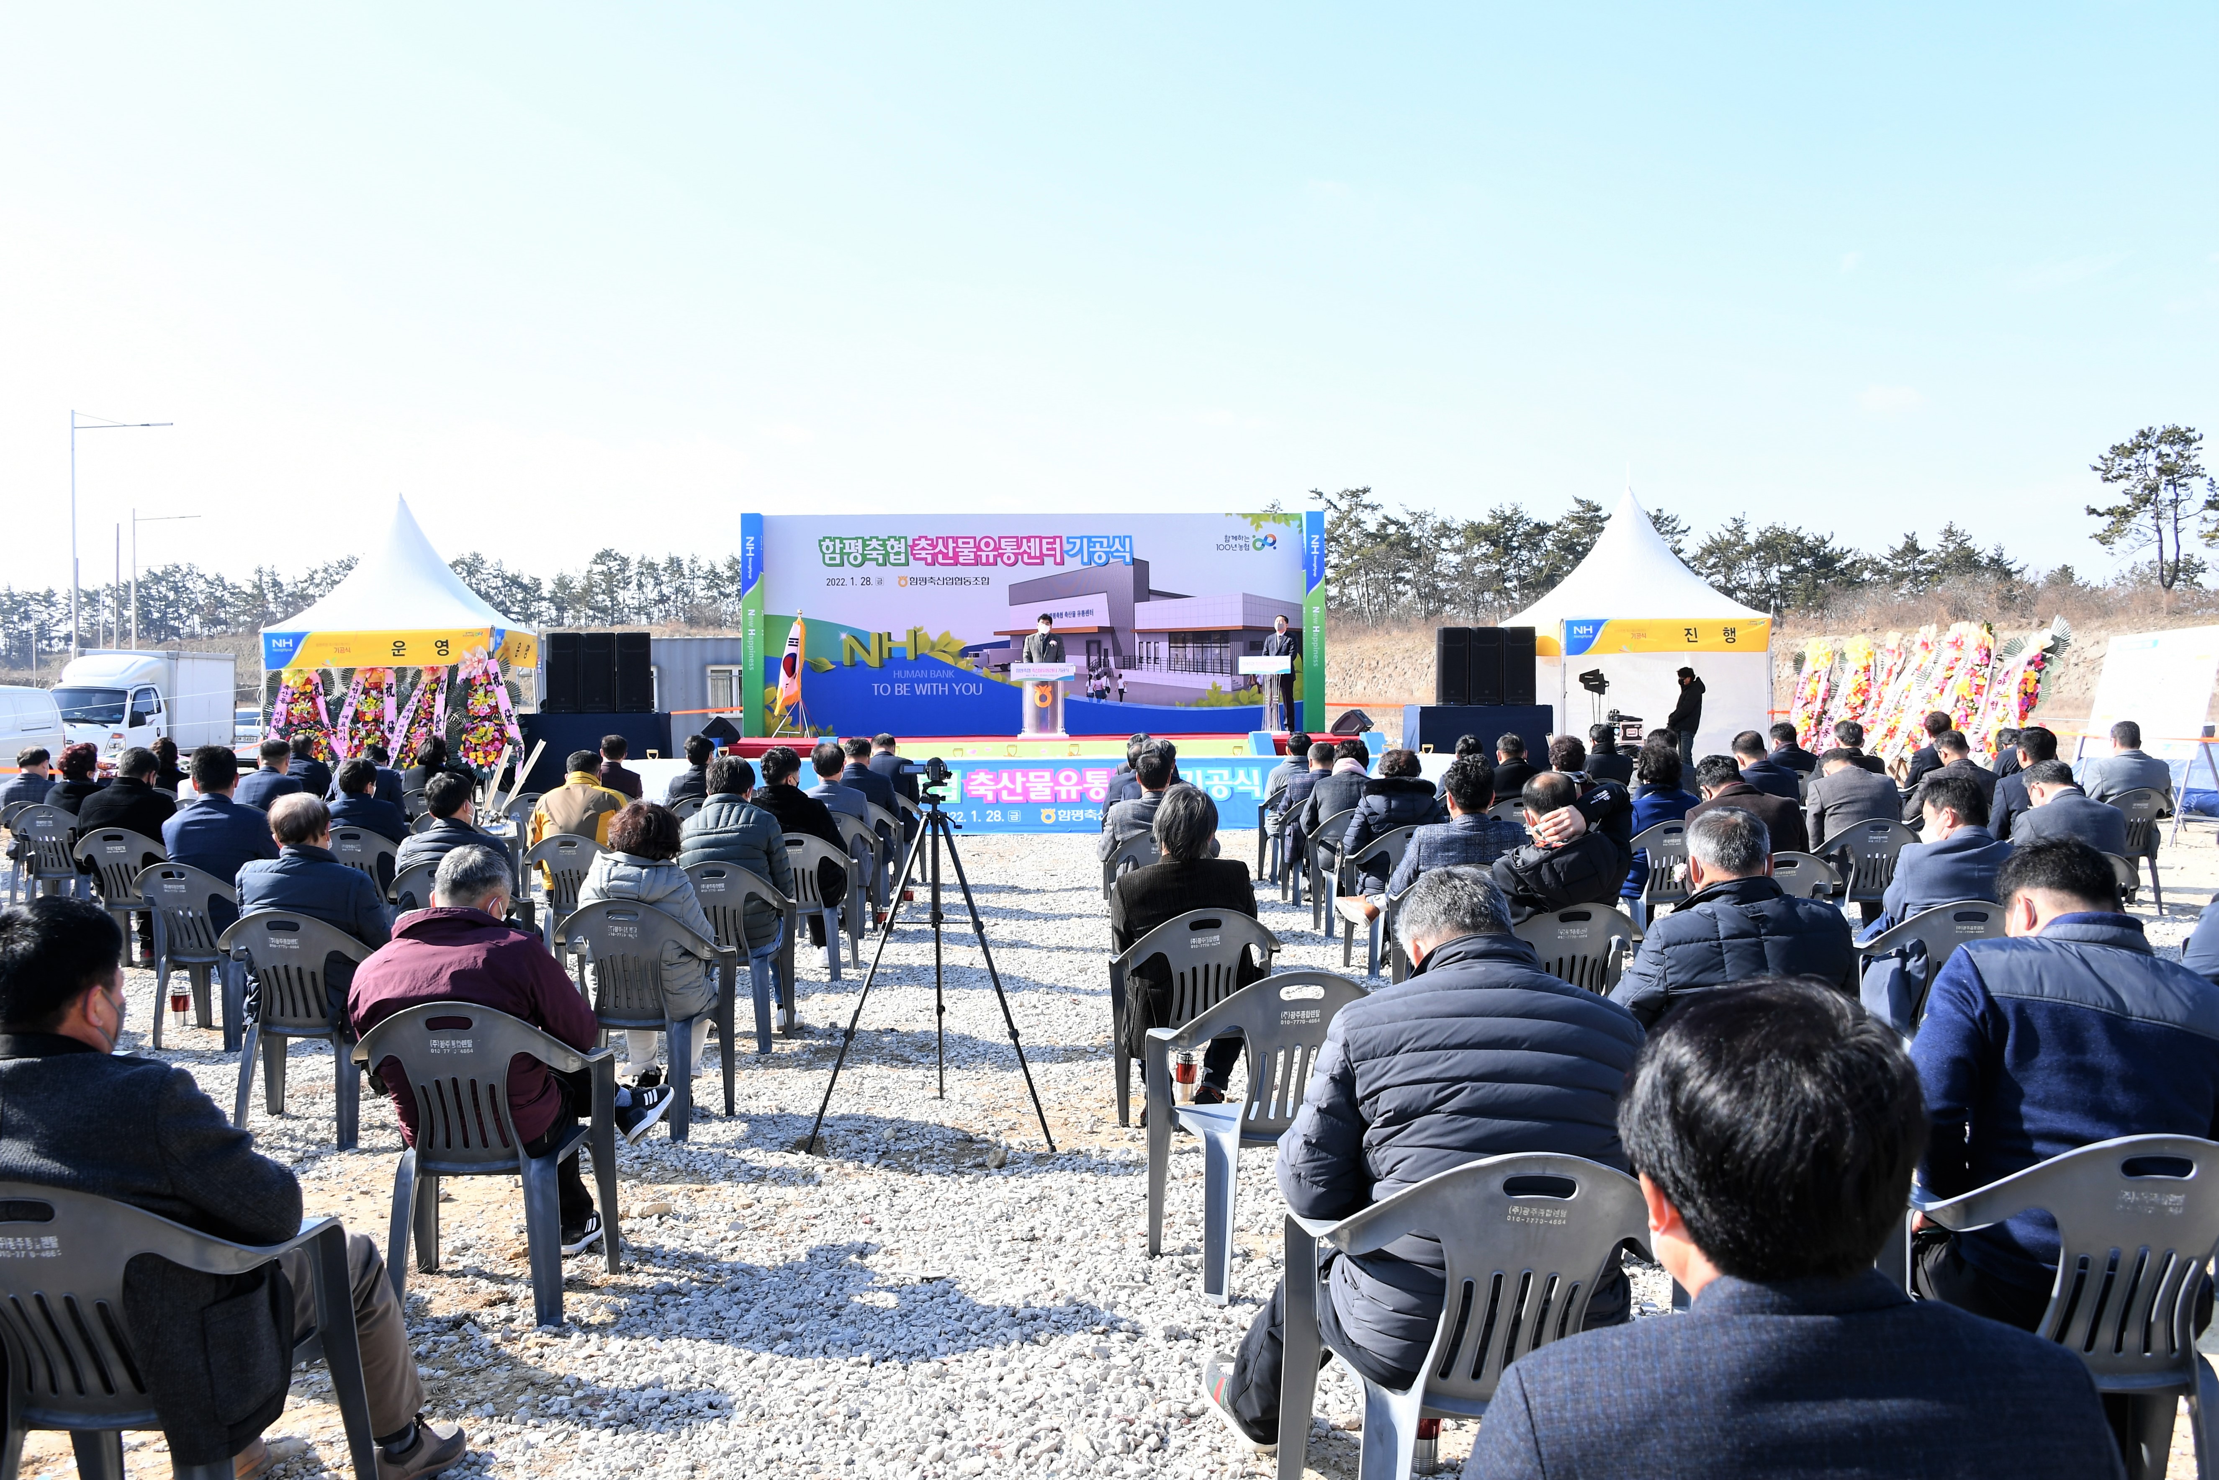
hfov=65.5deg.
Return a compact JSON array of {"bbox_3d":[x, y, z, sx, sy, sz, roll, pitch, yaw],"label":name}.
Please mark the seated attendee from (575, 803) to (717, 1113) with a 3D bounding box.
[{"bbox_3d":[-1.585,0.764,6.052,0.500,1.120,0.680,0,2,1],"label":"seated attendee"}]

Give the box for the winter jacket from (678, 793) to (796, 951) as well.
[{"bbox_3d":[-1.532,0.534,7.164,0.496,0.648,0.446,0,1,-2],"label":"winter jacket"}]

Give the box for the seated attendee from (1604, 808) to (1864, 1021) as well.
[{"bbox_3d":[1.466,0.747,4.406,0.600,1.190,0.800,-1,2,-4],"label":"seated attendee"}]

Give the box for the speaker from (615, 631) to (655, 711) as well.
[{"bbox_3d":[-6.796,-0.955,24.700,0.480,1.140,0.500,-1,2,-14],"label":"speaker"}]

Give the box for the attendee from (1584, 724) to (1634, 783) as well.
[{"bbox_3d":[3.903,0.488,13.714,0.520,1.220,0.750,0,1,0],"label":"attendee"}]

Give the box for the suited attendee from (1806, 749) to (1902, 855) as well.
[{"bbox_3d":[3.899,0.631,9.219,0.550,1.130,0.800,-1,2,-8],"label":"suited attendee"}]

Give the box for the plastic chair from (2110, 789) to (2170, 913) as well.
[{"bbox_3d":[6.398,0.691,10.937,0.555,0.780,0.530,0,2,-2],"label":"plastic chair"}]

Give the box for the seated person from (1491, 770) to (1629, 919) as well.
[{"bbox_3d":[1.481,0.689,6.003,0.540,1.200,0.840,0,2,-5],"label":"seated person"}]

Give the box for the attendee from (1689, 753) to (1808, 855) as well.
[{"bbox_3d":[2.784,0.645,7.566,0.560,1.180,0.780,0,1,0],"label":"attendee"}]

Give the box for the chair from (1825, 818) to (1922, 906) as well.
[{"bbox_3d":[3.979,0.796,8.995,0.562,0.800,0.537,0,1,14],"label":"chair"}]

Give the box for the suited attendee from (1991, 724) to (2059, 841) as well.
[{"bbox_3d":[4.994,0.553,9.522,0.540,1.280,0.820,-1,2,-14],"label":"suited attendee"}]

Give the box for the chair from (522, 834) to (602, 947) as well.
[{"bbox_3d":[-2.761,0.858,8.960,0.560,0.800,0.550,-1,2,-8],"label":"chair"}]

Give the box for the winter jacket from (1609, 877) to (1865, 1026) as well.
[{"bbox_3d":[1.475,0.626,4.253,0.600,0.620,0.460,-1,2,-4],"label":"winter jacket"}]

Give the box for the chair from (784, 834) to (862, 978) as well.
[{"bbox_3d":[-1.581,0.841,8.915,0.560,0.790,0.560,0,1,-1],"label":"chair"}]

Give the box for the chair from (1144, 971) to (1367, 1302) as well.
[{"bbox_3d":[0.394,0.911,4.167,0.555,0.780,0.530,-1,2,-12],"label":"chair"}]

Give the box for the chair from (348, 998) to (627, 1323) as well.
[{"bbox_3d":[-1.451,0.943,4.048,0.560,0.790,0.560,0,1,-3],"label":"chair"}]

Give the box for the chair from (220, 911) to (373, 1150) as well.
[{"bbox_3d":[-2.698,0.939,5.851,0.560,0.800,0.550,-1,2,-3],"label":"chair"}]

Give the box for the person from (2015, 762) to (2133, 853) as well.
[{"bbox_3d":[4.149,0.648,7.721,0.540,1.160,0.820,0,2,-8],"label":"person"}]

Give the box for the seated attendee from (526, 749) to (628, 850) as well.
[{"bbox_3d":[-2.656,0.645,8.873,0.540,1.240,0.820,0,2,2],"label":"seated attendee"}]

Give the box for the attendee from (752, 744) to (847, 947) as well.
[{"bbox_3d":[-1.596,0.626,9.145,0.560,1.210,0.760,0,1,0],"label":"attendee"}]

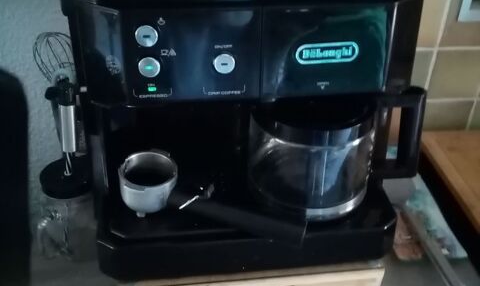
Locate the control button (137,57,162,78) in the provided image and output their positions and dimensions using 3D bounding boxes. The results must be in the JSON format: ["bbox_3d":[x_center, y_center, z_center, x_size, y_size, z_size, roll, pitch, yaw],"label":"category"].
[{"bbox_3d":[-0.082,-0.069,0.437,0.020,0.020,0.006,-3,33,-6],"label":"control button"}]

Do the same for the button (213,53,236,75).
[{"bbox_3d":[-0.014,-0.073,0.444,0.020,0.020,0.006,-3,33,-6],"label":"button"}]

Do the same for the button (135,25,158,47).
[{"bbox_3d":[-0.082,-0.093,0.421,0.020,0.020,0.006,-3,33,-6],"label":"button"}]

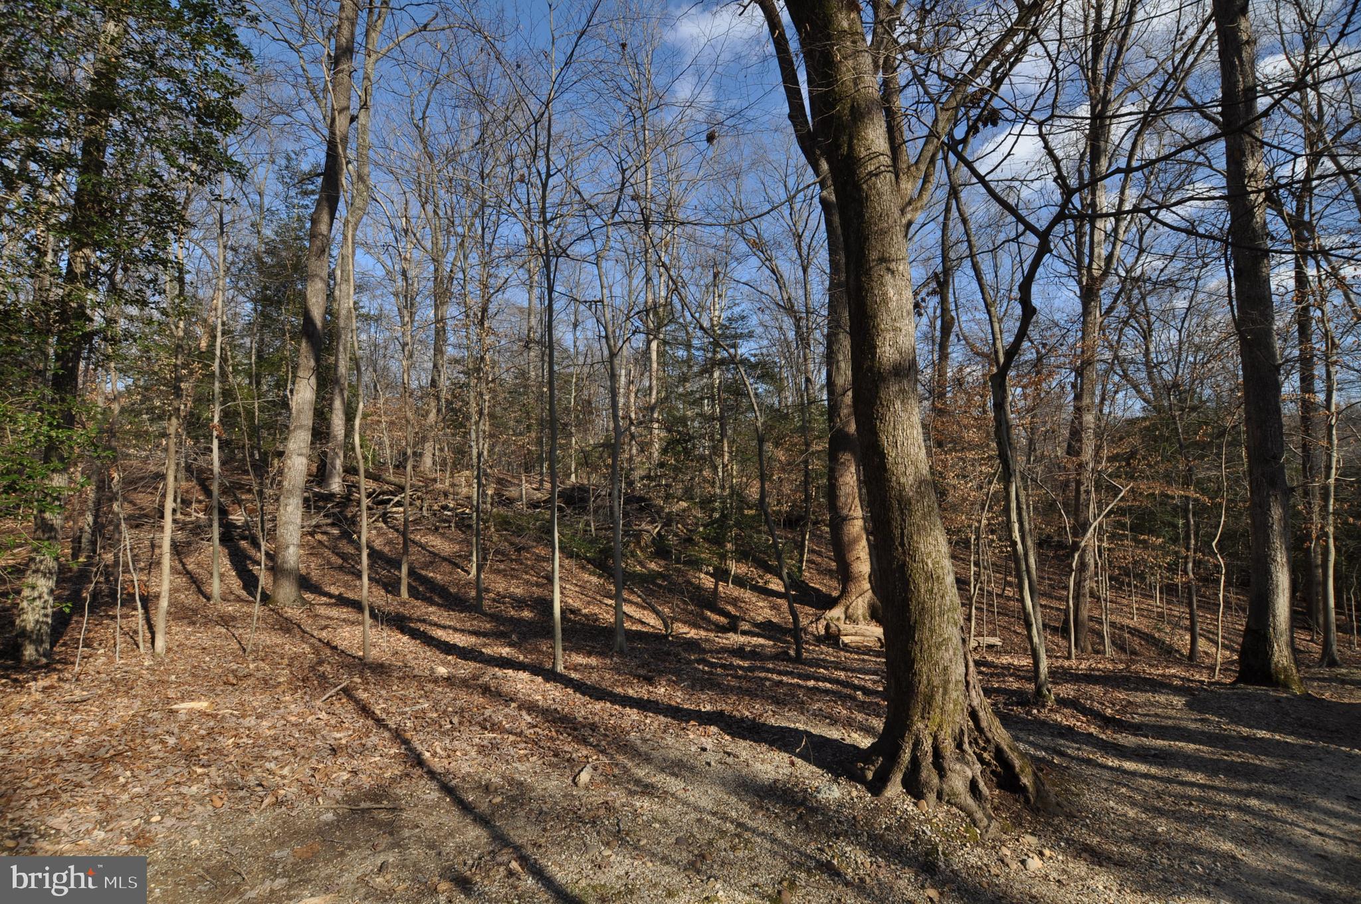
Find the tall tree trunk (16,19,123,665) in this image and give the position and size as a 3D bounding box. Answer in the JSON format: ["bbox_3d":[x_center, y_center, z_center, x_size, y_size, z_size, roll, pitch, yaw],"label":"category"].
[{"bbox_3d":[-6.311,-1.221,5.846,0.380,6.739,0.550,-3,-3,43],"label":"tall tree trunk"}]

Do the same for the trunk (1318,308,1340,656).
[{"bbox_3d":[6.735,0.304,5.881,0.140,3.780,0.160,2,-3,-41],"label":"trunk"}]

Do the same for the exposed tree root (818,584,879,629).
[{"bbox_3d":[2.135,1.935,7.109,0.800,0.568,0.620,-1,-3,16],"label":"exposed tree root"}]

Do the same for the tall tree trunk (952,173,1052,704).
[{"bbox_3d":[2.666,-0.160,4.695,0.720,4.406,0.400,-2,-3,30],"label":"tall tree trunk"}]

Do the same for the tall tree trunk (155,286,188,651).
[{"bbox_3d":[-5.301,0.182,5.883,0.170,3.853,0.130,2,-3,-42],"label":"tall tree trunk"}]

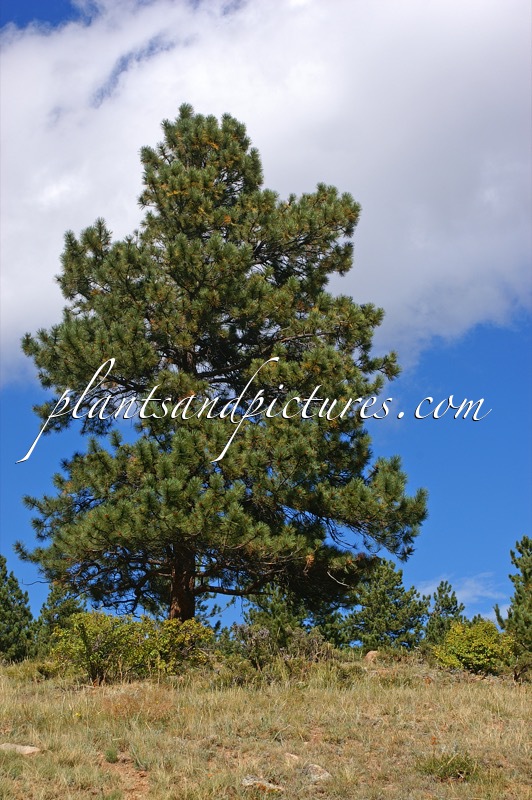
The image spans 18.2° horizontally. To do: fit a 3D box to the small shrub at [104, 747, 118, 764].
[{"bbox_3d":[-1.373,3.159,14.800,0.120,0.160,0.120,0,-9,0],"label":"small shrub"}]

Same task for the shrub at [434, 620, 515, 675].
[{"bbox_3d":[3.881,4.607,31.000,1.450,1.020,1.250,0,-9,0],"label":"shrub"}]

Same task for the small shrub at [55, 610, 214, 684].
[{"bbox_3d":[-2.291,4.263,28.800,2.750,1.250,1.750,0,-9,0],"label":"small shrub"}]

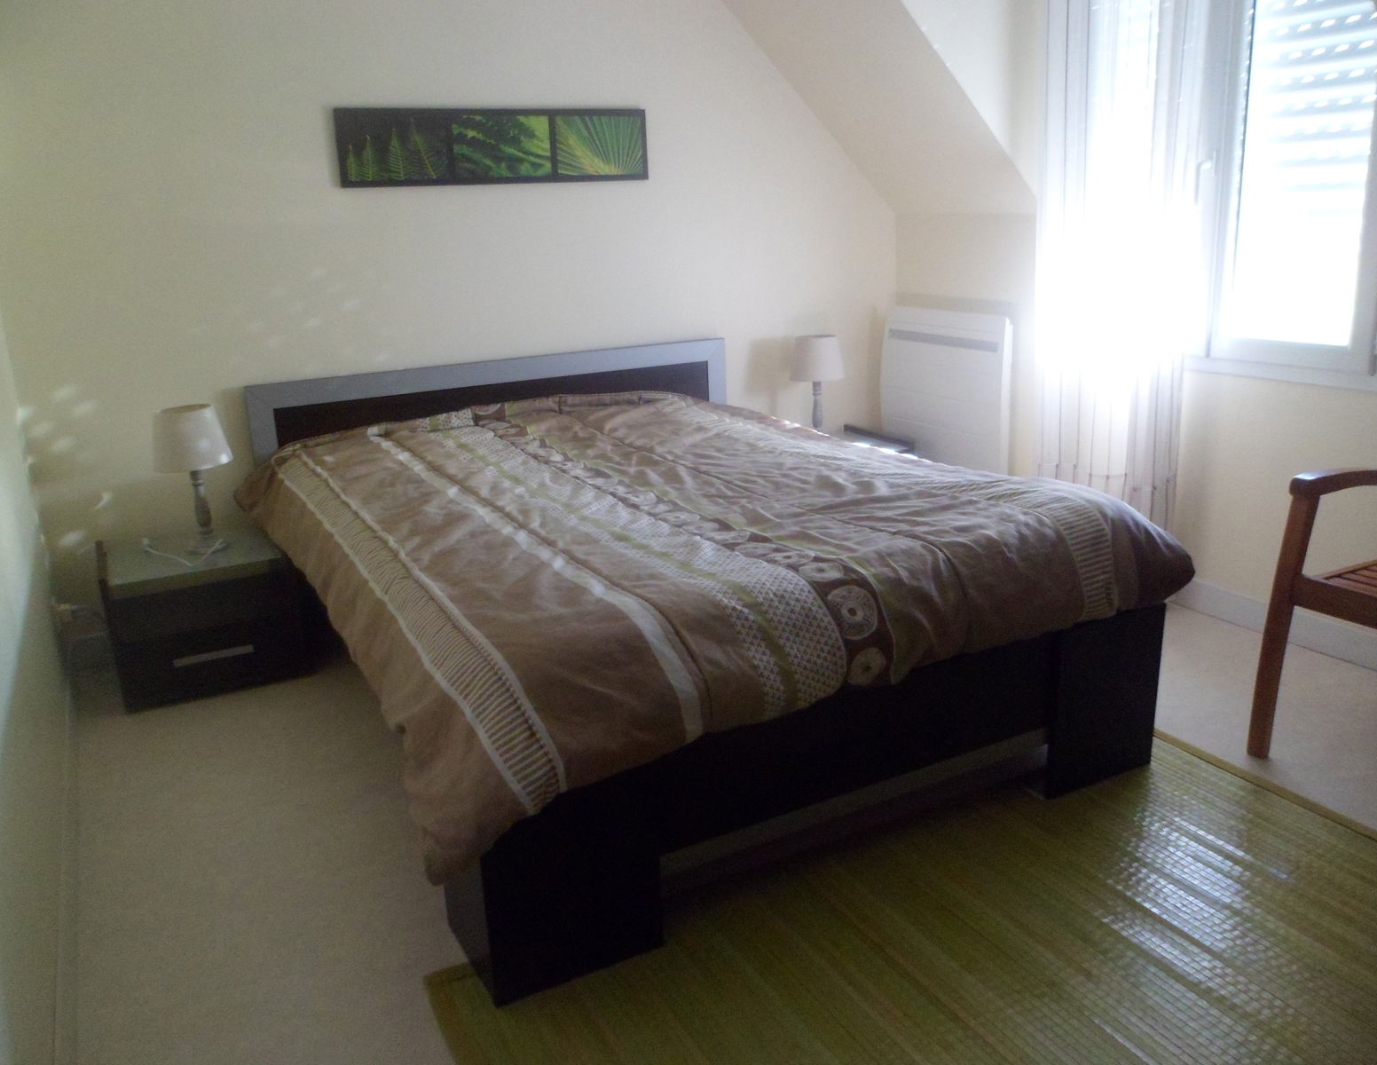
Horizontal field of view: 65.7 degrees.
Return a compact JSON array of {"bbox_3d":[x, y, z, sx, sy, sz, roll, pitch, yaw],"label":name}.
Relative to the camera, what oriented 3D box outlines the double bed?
[{"bbox_3d":[-0.123,0.034,2.752,1.665,0.733,2.023,-11,19,-26],"label":"double bed"}]

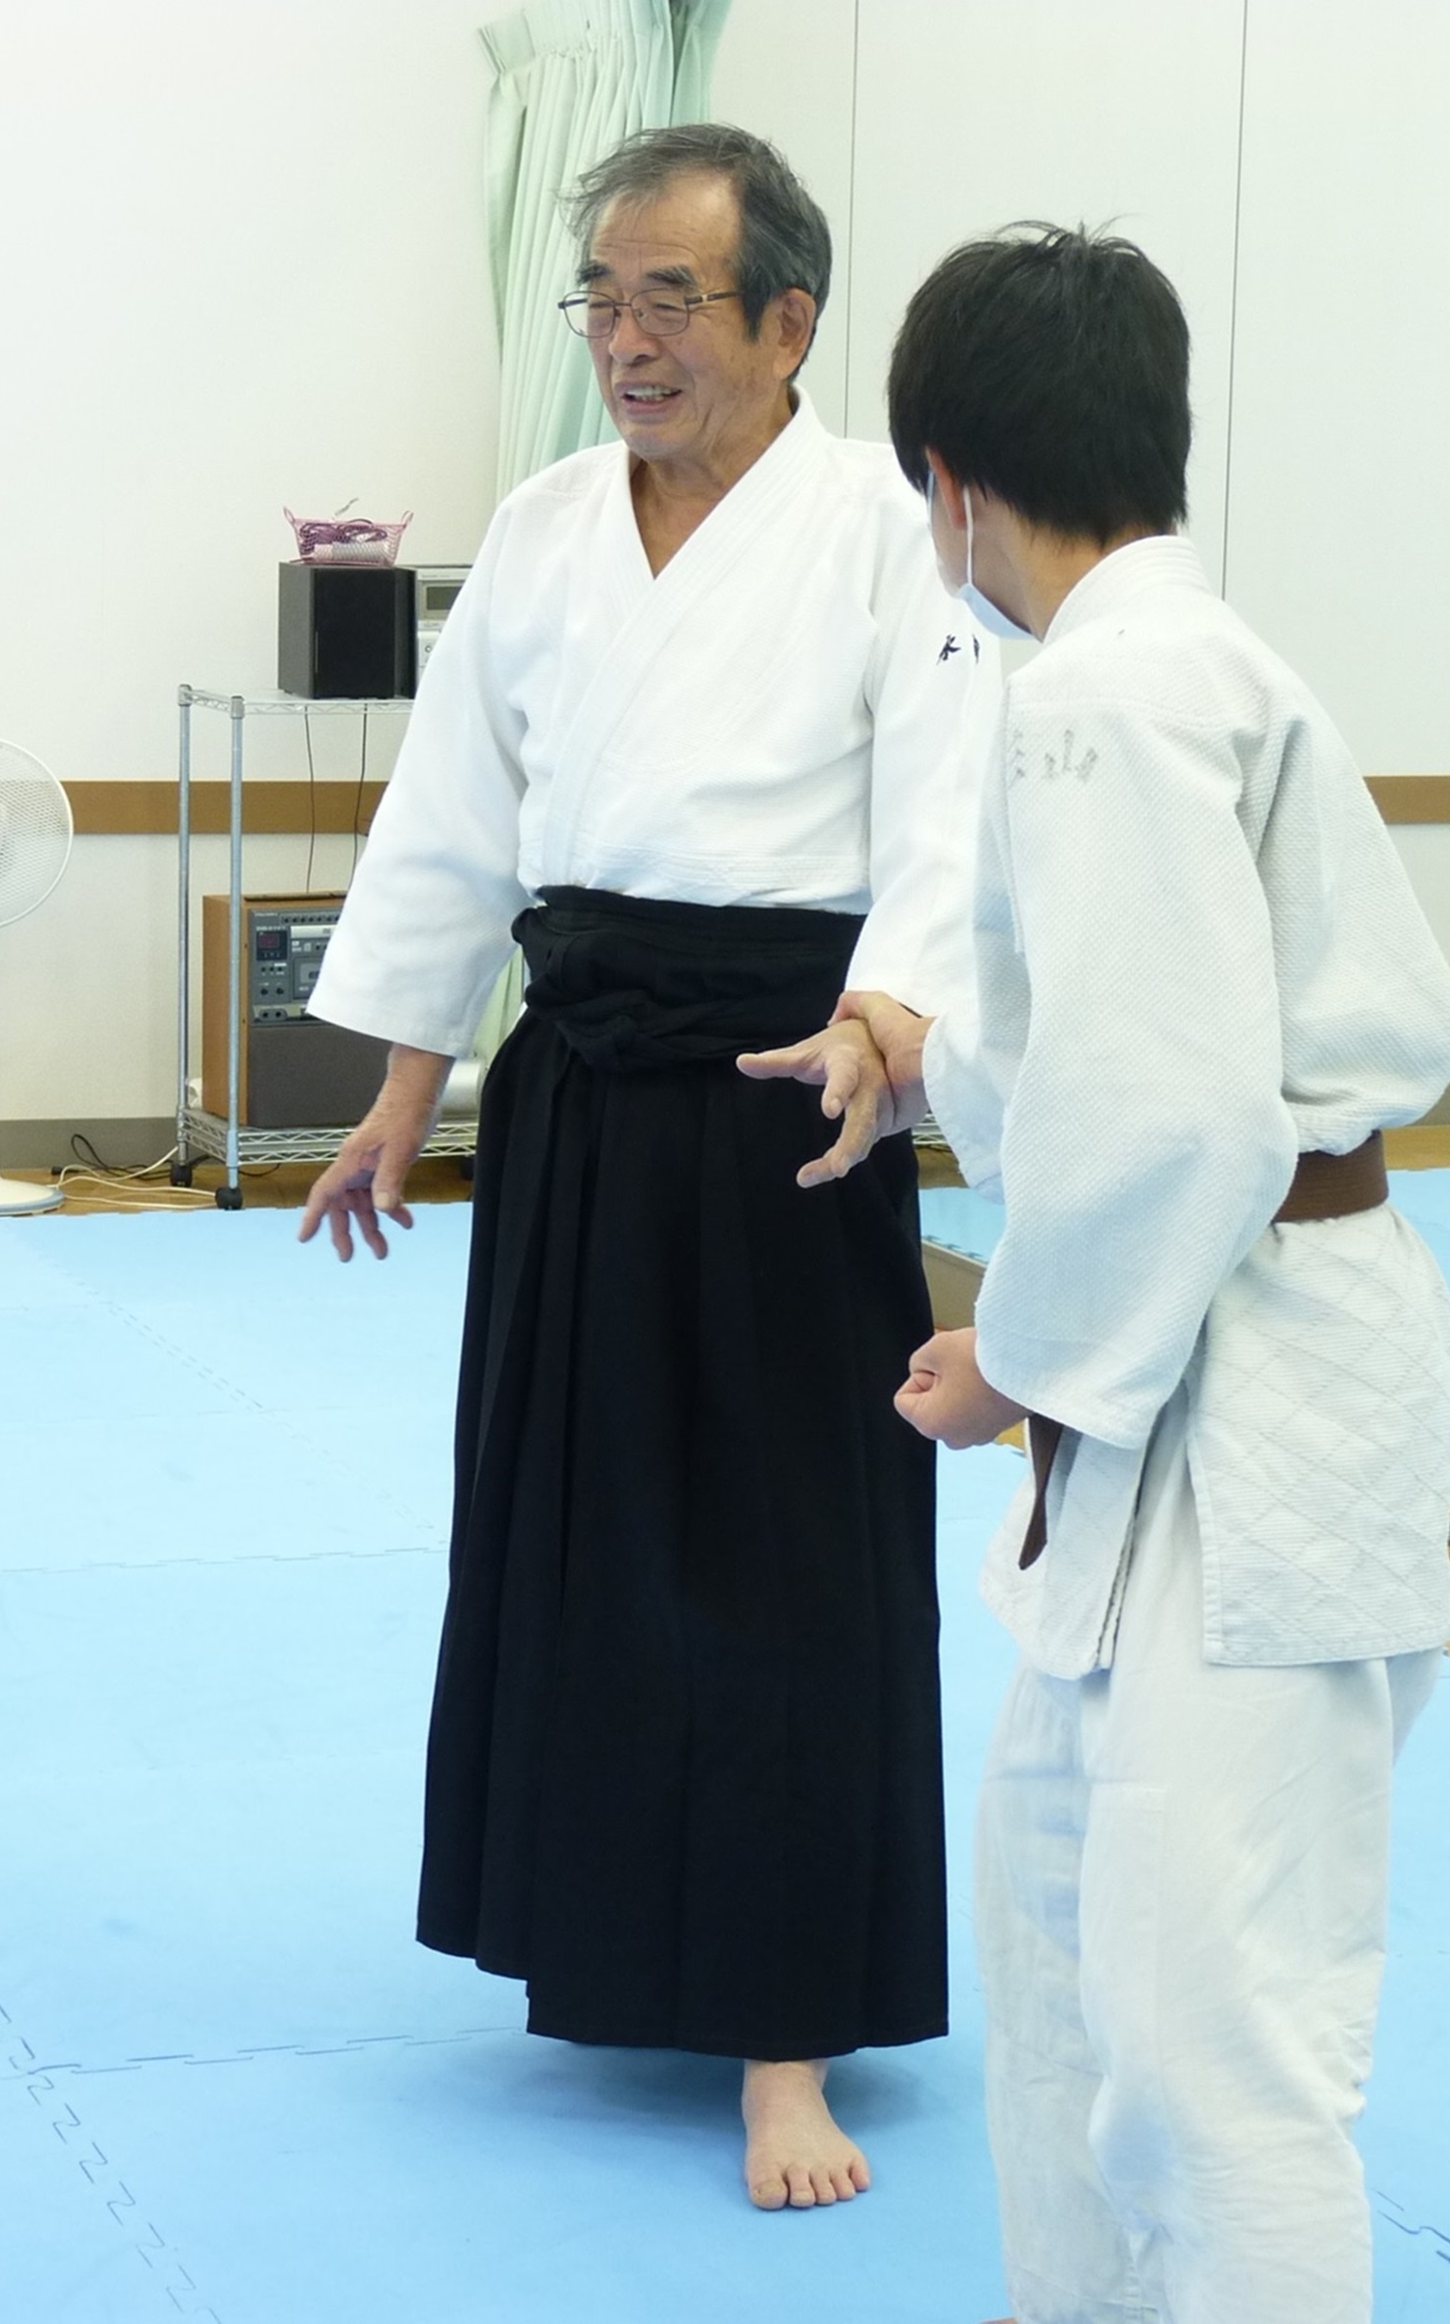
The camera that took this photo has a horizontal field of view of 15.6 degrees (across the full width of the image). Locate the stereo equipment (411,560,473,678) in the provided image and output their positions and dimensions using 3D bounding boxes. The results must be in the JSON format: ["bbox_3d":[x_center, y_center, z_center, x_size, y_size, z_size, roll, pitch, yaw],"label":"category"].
[{"bbox_3d":[-0.541,-1.018,10.194,0.210,0.240,0.250,-2,9,-20],"label":"stereo equipment"}]

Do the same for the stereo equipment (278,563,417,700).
[{"bbox_3d":[-0.727,-1.015,10.127,0.180,0.245,0.205,-2,9,-20],"label":"stereo equipment"}]

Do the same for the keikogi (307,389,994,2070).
[{"bbox_3d":[-0.051,0.062,4.606,0.570,1.430,0.430,5,9,22],"label":"keikogi"}]

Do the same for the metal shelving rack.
[{"bbox_3d":[-0.713,-0.420,10.202,0.610,0.975,0.345,-2,9,-20],"label":"metal shelving rack"}]

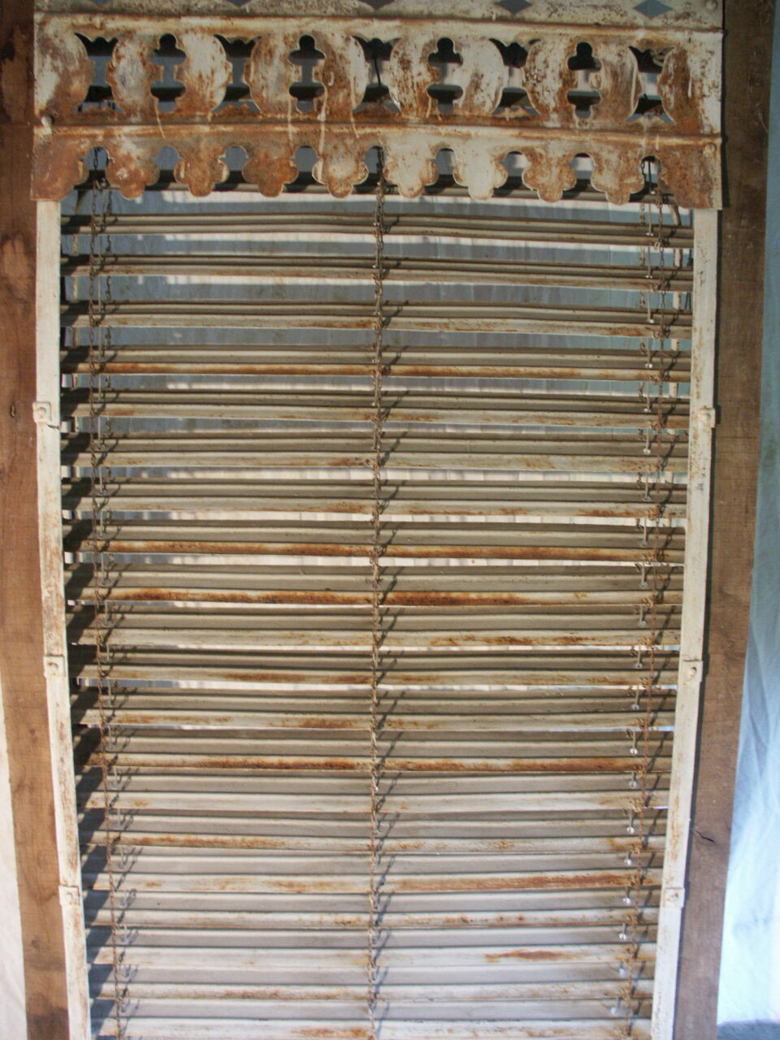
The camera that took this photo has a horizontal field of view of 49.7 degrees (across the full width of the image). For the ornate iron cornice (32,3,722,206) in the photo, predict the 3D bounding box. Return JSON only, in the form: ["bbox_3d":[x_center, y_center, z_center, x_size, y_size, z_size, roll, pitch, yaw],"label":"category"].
[{"bbox_3d":[-0.017,-0.578,1.171,0.950,0.266,0.050,1,7,0],"label":"ornate iron cornice"}]

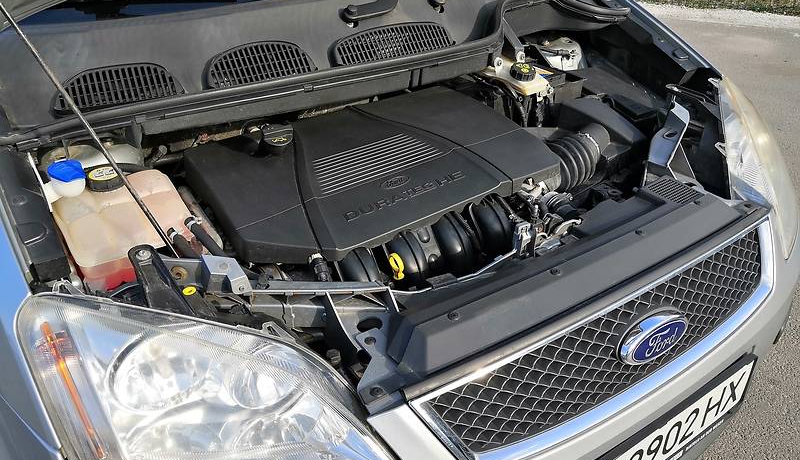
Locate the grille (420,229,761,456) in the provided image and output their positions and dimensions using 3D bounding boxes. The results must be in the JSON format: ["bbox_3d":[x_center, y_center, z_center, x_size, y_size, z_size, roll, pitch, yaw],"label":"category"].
[{"bbox_3d":[0.359,0.152,0.939,0.714,0.107,0.082,-21,39,-27],"label":"grille"}]

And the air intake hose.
[{"bbox_3d":[0.336,-0.135,1.250,0.125,0.103,0.103,-27,42,-33],"label":"air intake hose"}]

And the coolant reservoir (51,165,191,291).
[{"bbox_3d":[-0.421,0.021,0.981,0.180,0.175,0.235,-21,39,-27],"label":"coolant reservoir"}]

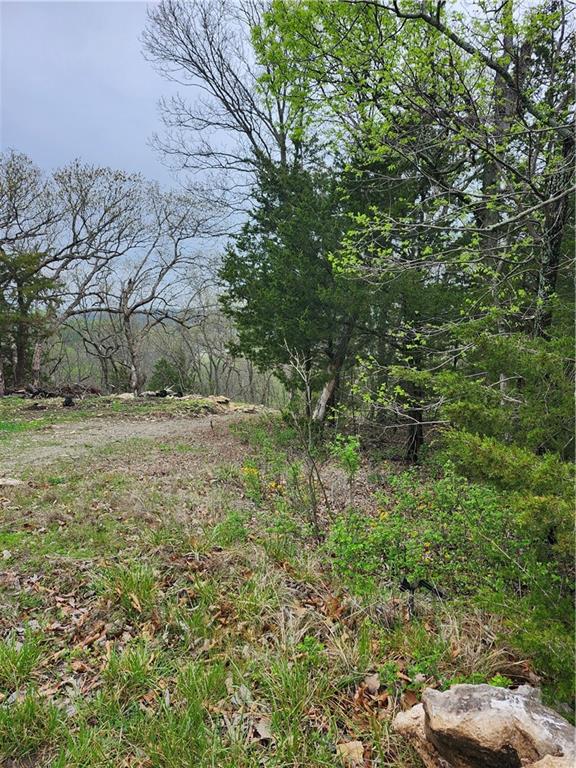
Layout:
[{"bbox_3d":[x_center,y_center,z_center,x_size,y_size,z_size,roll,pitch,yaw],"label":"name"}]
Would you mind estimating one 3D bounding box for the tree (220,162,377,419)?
[{"bbox_3d":[0.200,-1.720,9.400,2.850,4.700,2.800,0,6,0],"label":"tree"}]

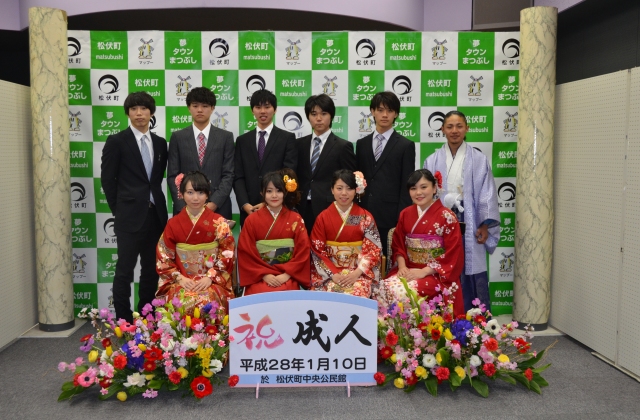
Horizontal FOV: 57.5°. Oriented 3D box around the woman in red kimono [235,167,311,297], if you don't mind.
[{"bbox_3d":[-0.295,0.338,3.767,0.480,1.185,0.660,0,4,-4],"label":"woman in red kimono"}]

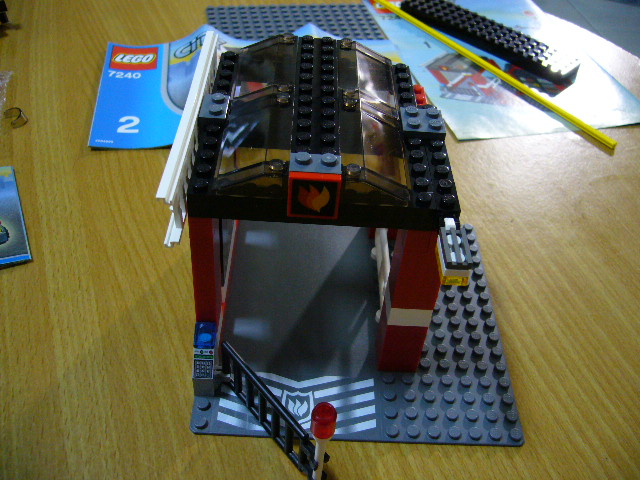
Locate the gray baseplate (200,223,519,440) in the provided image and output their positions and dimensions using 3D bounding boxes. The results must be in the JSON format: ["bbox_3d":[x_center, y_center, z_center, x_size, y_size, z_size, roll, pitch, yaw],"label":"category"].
[{"bbox_3d":[0.016,0.033,0.292,0.128,0.004,0.128,2,42,-1],"label":"gray baseplate"}]

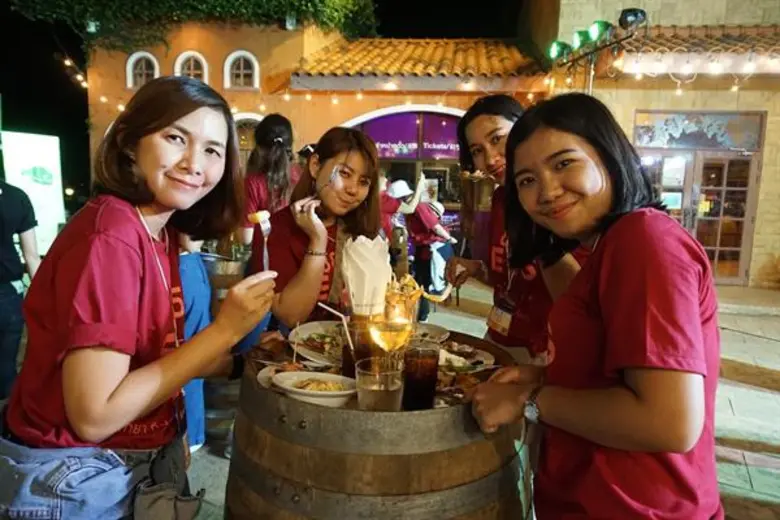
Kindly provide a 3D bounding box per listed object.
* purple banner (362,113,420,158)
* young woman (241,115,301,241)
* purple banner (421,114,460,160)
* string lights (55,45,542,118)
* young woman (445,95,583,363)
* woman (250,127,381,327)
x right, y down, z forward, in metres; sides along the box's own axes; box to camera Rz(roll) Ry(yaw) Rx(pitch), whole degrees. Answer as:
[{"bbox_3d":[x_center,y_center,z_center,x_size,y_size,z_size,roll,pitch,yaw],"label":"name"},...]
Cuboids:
[{"bbox_3d":[0.008,-2.016,8.419,0.930,0.770,0.040,2,7,3],"label":"purple banner"},{"bbox_3d":[-0.551,0.176,2.441,0.440,1.630,0.320,0,7,-17],"label":"young woman"},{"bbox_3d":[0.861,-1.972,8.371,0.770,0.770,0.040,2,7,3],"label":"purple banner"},{"bbox_3d":[-1.396,-2.724,7.936,7.300,1.000,0.500,2,7,3],"label":"string lights"},{"bbox_3d":[0.349,0.342,1.511,0.480,1.570,0.420,7,9,37],"label":"young woman"},{"bbox_3d":[-0.166,0.358,1.535,0.460,1.520,0.420,-1,8,-24],"label":"woman"}]

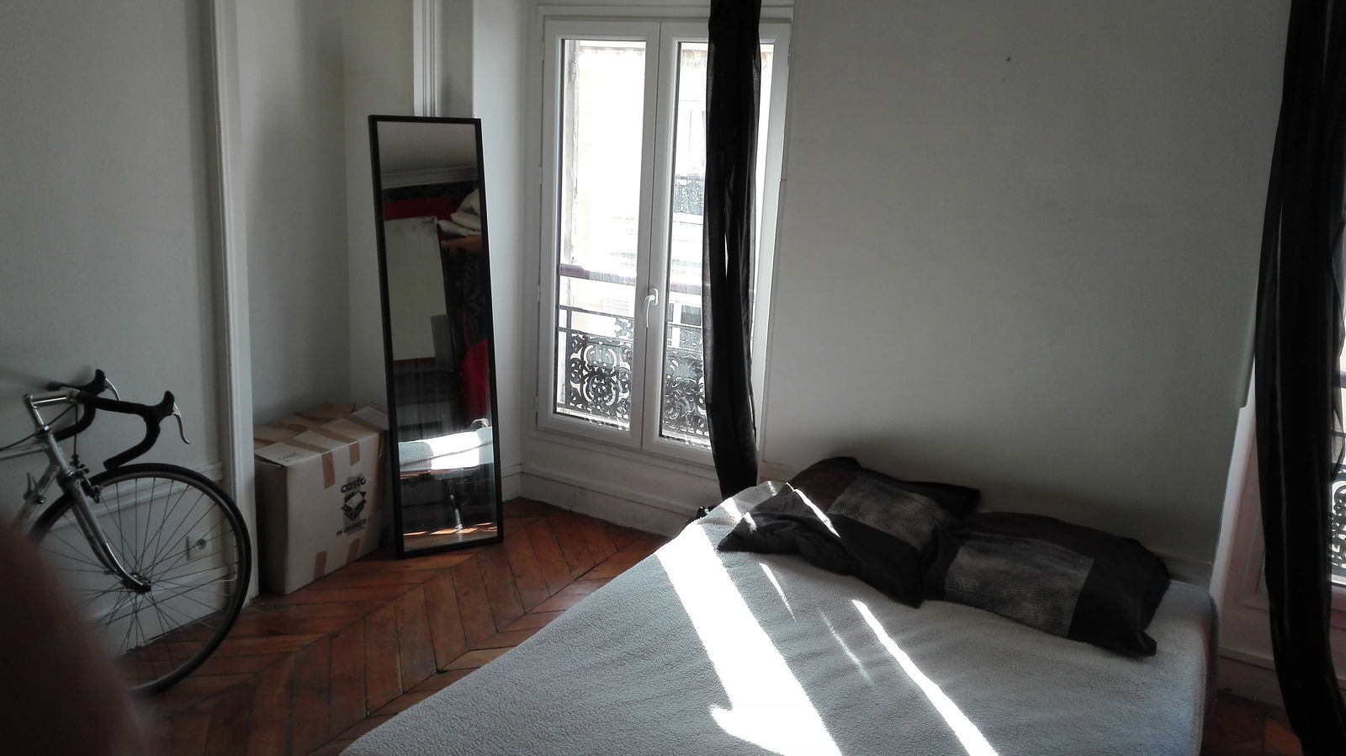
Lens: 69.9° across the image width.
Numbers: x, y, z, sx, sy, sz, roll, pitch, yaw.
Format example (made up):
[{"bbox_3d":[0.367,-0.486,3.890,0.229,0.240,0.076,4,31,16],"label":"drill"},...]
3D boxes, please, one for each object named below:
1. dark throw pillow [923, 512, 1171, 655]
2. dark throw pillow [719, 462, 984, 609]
[{"bbox_3d":[1.023,0.509,2.628,0.608,0.150,0.511,10,18,27],"label":"dark throw pillow"},{"bbox_3d":[0.537,0.409,2.855,0.618,0.159,0.531,10,25,27],"label":"dark throw pillow"}]

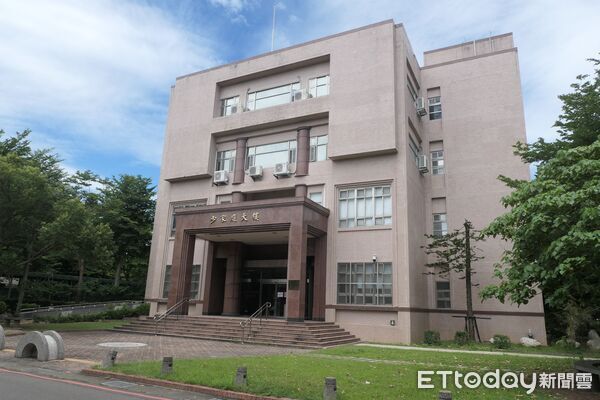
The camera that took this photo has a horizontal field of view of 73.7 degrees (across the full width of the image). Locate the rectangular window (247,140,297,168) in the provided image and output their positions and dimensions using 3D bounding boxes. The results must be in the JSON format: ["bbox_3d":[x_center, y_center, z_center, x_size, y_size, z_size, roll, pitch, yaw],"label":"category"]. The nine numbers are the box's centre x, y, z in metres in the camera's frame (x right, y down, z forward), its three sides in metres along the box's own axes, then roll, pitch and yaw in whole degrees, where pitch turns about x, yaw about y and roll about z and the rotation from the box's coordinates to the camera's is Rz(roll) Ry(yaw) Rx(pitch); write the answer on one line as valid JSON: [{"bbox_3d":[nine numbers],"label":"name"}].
[{"bbox_3d":[-1.813,-2.885,25.991,3.898,1.612,0.116,-5,-16,26],"label":"rectangular window"}]

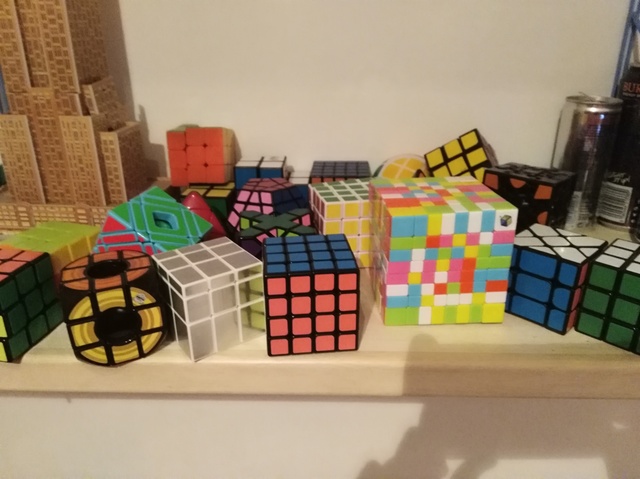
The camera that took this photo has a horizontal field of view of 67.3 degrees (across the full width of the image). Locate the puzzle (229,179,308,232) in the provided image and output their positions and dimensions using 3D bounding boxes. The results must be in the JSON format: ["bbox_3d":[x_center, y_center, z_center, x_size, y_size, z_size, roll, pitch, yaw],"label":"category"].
[{"bbox_3d":[-0.048,-0.020,0.472,0.083,0.070,0.081,-5,23,-10],"label":"puzzle"}]

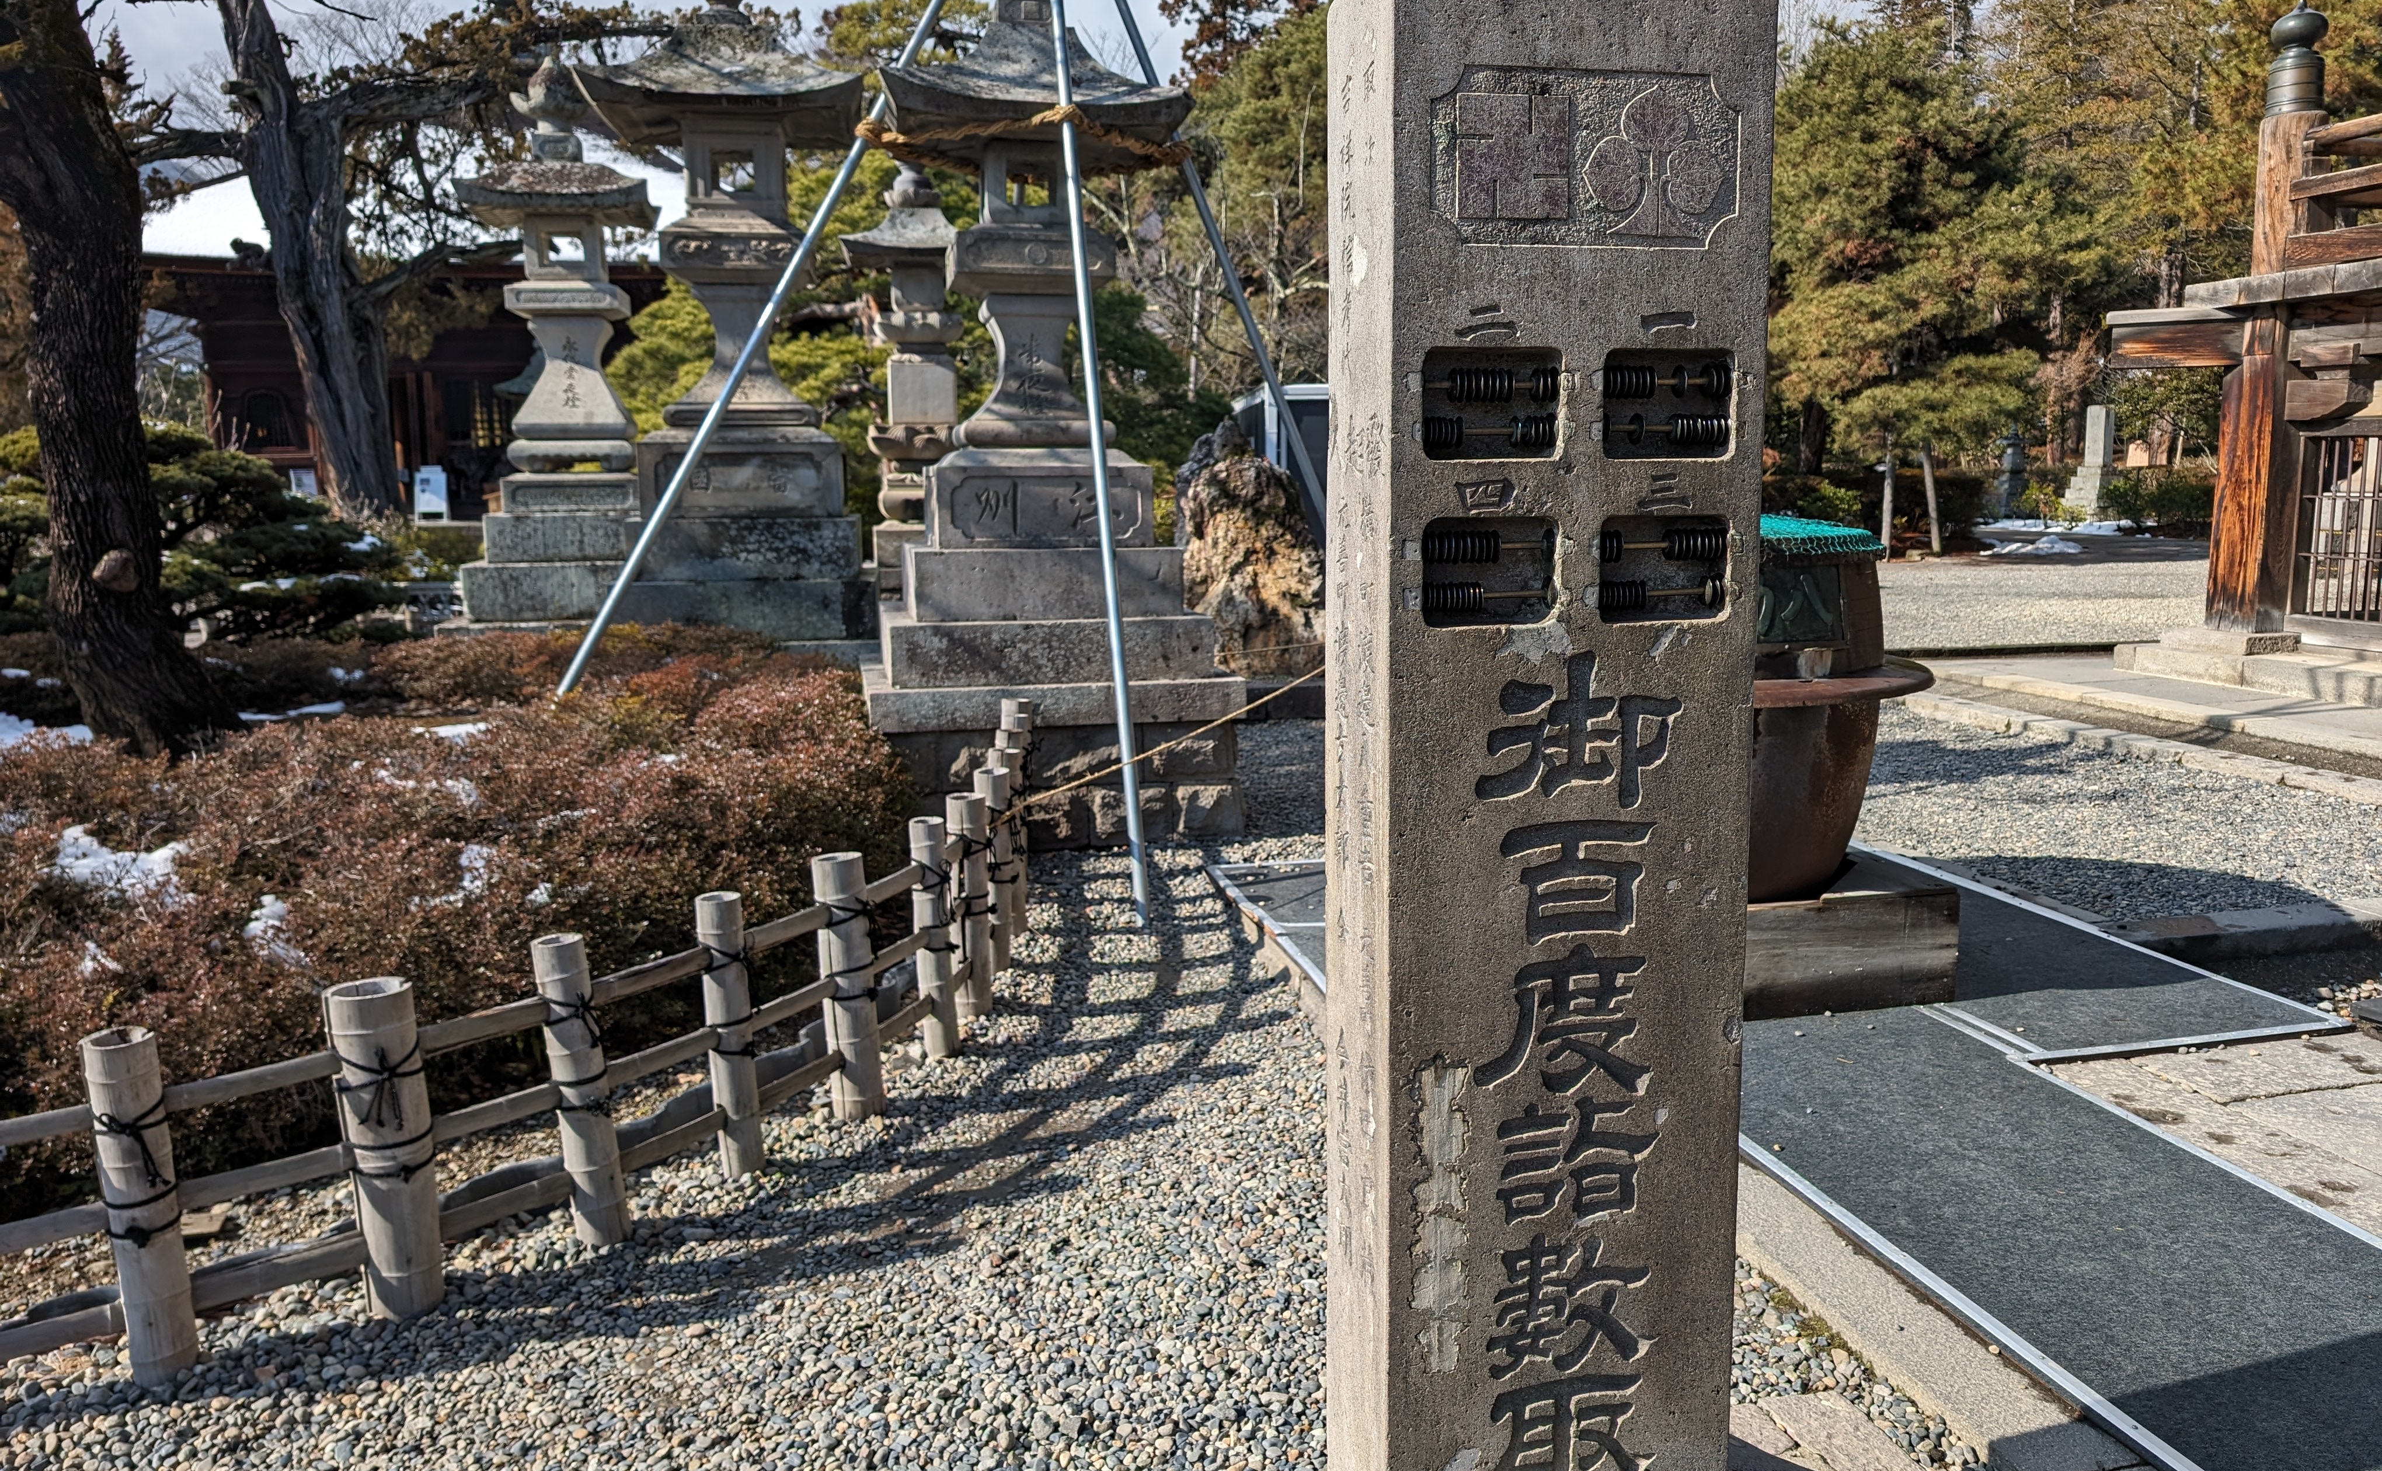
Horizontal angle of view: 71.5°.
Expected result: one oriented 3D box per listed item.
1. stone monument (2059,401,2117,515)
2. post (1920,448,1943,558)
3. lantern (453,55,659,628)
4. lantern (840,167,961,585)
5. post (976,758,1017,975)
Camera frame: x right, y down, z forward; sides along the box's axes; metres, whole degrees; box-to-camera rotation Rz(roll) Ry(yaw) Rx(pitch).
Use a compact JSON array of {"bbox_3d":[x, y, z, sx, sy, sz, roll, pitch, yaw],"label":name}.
[{"bbox_3d":[18.591,-5.605,34.000,0.900,2.400,1.000,-5,9,-25],"label":"stone monument"},{"bbox_3d":[10.307,-3.287,23.000,0.120,1.600,0.120,-7,9,25],"label":"post"},{"bbox_3d":[-3.367,-2.118,8.967,1.100,2.972,1.100,-2,9,-13],"label":"lantern"},{"bbox_3d":[-1.666,-2.100,9.868,0.740,2.549,0.740,-2,9,-13],"label":"lantern"},{"bbox_3d":[-0.579,0.406,4.940,0.103,0.605,0.103,-1,9,6],"label":"post"}]

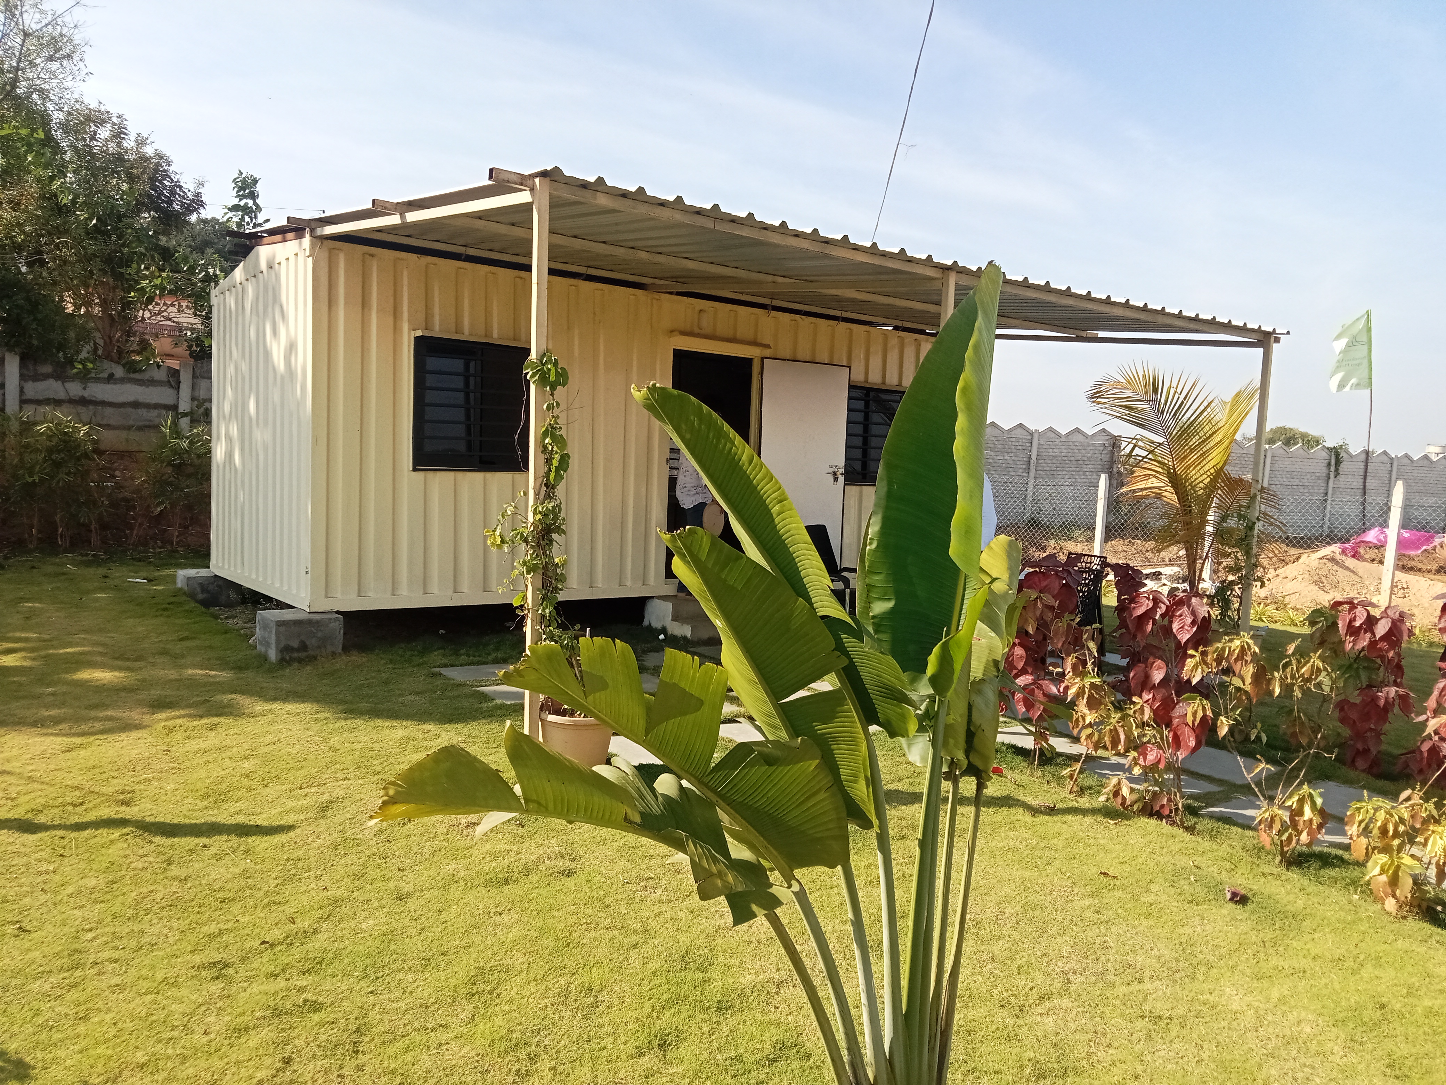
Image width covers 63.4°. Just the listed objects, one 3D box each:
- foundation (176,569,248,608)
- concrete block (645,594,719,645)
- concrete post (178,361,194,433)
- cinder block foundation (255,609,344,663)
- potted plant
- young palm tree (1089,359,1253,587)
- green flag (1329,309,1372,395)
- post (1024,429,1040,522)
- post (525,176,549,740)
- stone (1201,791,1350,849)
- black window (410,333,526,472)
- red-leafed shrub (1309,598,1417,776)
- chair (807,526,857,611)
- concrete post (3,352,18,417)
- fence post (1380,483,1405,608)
[{"bbox_3d":[-4.849,0.449,11.110,0.540,0.300,0.560,-1,4,-41],"label":"foundation"},{"bbox_3d":[0.043,0.638,10.310,1.350,0.290,0.720,-1,4,-39],"label":"concrete block"},{"bbox_3d":[-7.164,-1.808,15.600,0.150,1.200,0.130,-1,4,-35],"label":"concrete post"},{"bbox_3d":[-3.020,0.646,8.340,0.465,0.290,0.530,-1,4,-39],"label":"cinder block foundation"},{"bbox_3d":[-0.786,0.079,5.300,0.500,1.870,0.440,0,3,-22],"label":"potted plant"},{"bbox_3d":[4.957,-0.554,12.603,1.950,2.745,1.700,3,4,22],"label":"young palm tree"},{"bbox_3d":[11.793,-3.602,22.000,0.750,1.500,0.200,3,4,28],"label":"green flag"},{"bbox_3d":[5.970,-1.266,22.600,0.130,1.800,0.130,0,4,-25],"label":"post"},{"bbox_3d":[-0.898,-0.365,5.651,0.058,2.755,0.058,-1,4,-39],"label":"post"},{"bbox_3d":[2.388,1.189,4.946,0.470,0.050,0.570,-1,4,-39],"label":"stone"},{"bbox_3d":[-1.885,-1.032,8.987,1.000,0.980,0.080,-1,4,-35],"label":"black window"},{"bbox_3d":[3.213,0.718,5.853,0.480,0.854,0.460,4,4,29],"label":"red-leafed shrub"},{"bbox_3d":[0.836,0.395,8.976,0.580,0.980,0.620,-1,5,-45],"label":"chair"},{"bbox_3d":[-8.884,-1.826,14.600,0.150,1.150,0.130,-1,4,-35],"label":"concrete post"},{"bbox_3d":[6.987,0.133,12.244,0.105,1.555,0.105,1,4,-40],"label":"fence post"}]

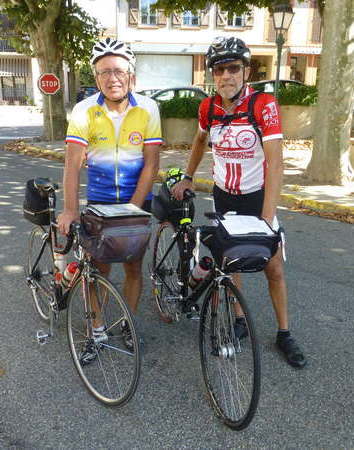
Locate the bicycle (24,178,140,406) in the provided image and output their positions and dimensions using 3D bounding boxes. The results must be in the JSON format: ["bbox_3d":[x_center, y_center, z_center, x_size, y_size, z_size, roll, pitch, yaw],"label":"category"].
[{"bbox_3d":[-0.646,0.300,2.456,0.440,0.990,1.680,-3,15,-34],"label":"bicycle"}]

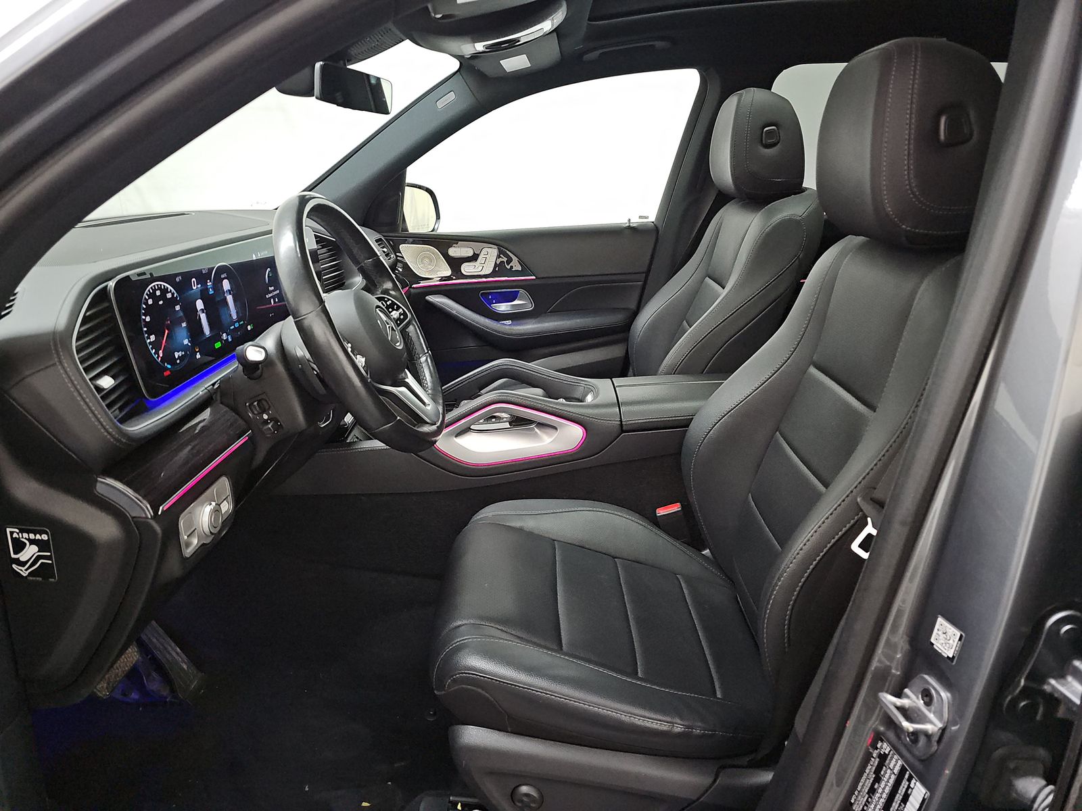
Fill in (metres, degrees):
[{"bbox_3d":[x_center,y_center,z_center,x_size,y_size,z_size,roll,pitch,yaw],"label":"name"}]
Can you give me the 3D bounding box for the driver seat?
[{"bbox_3d":[0.193,-0.011,0.989,0.730,0.900,0.550,0,20,2],"label":"driver seat"}]

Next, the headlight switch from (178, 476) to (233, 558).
[{"bbox_3d":[-0.375,0.130,0.828,0.020,0.057,0.118,0,20,2],"label":"headlight switch"}]

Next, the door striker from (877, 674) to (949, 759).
[{"bbox_3d":[0.288,0.246,0.568,0.037,0.070,0.046,-3,20,-7],"label":"door striker"}]

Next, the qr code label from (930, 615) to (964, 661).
[{"bbox_3d":[0.308,0.178,0.545,0.002,0.026,0.025,-6,20,-15],"label":"qr code label"}]

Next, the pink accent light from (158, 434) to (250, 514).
[{"bbox_3d":[-0.380,0.074,0.828,0.007,0.008,0.206,0,20,2],"label":"pink accent light"}]

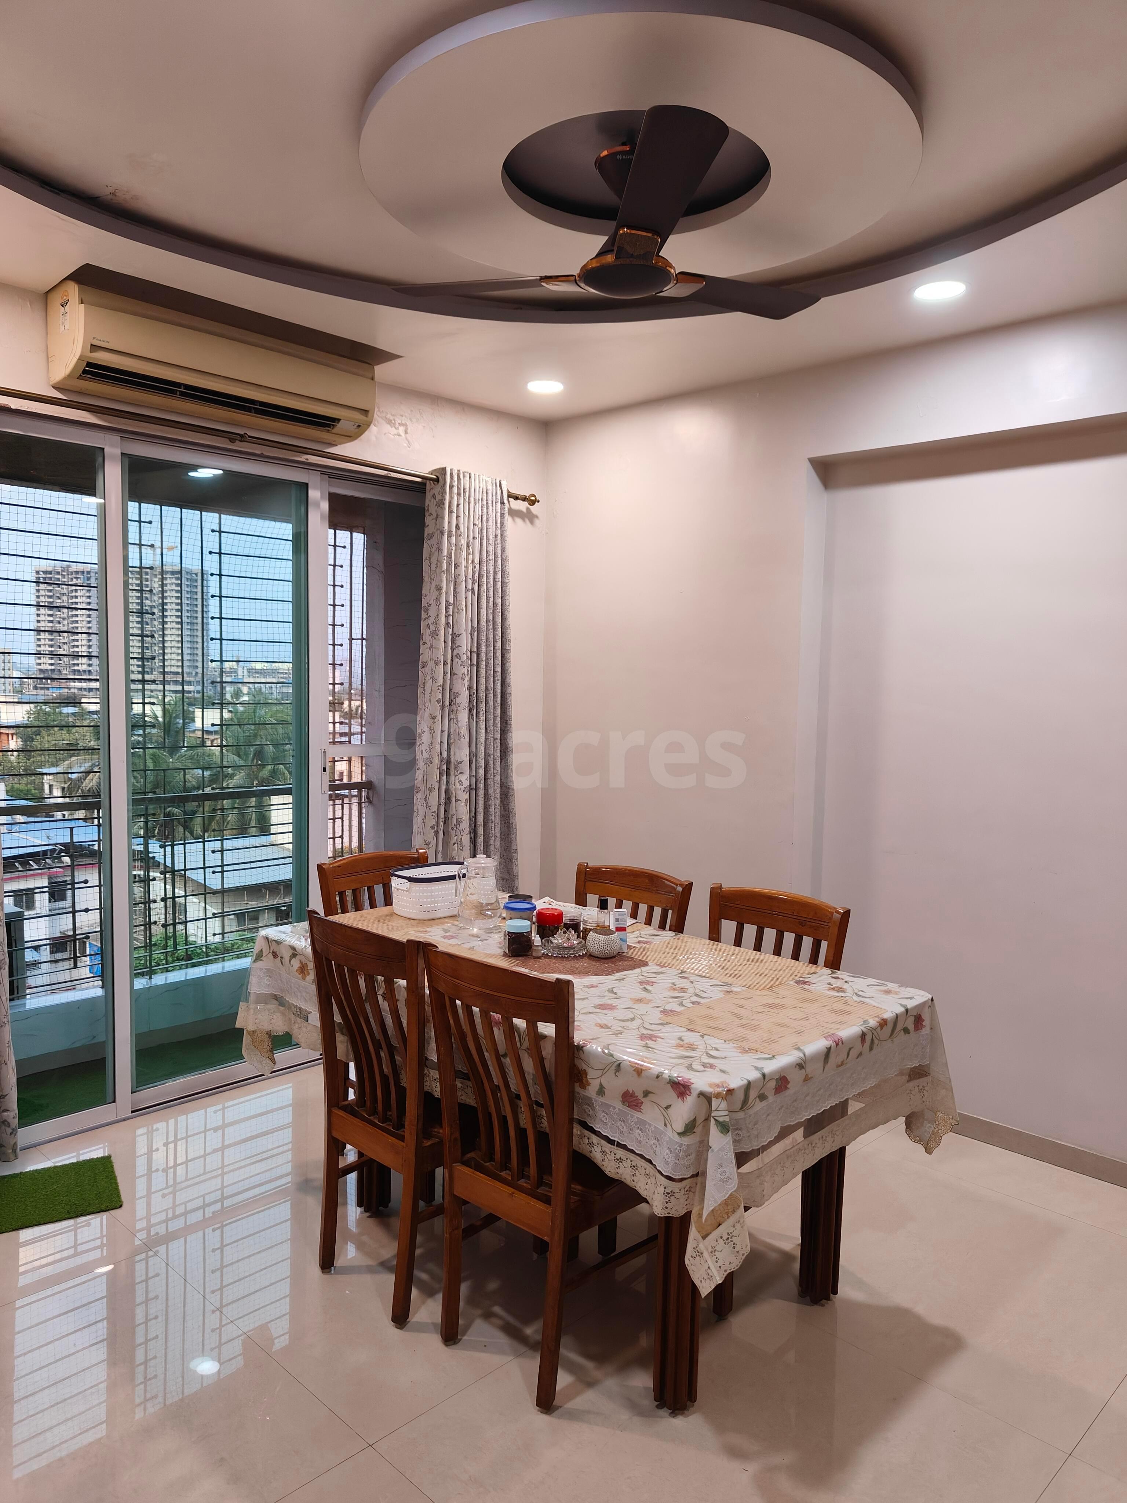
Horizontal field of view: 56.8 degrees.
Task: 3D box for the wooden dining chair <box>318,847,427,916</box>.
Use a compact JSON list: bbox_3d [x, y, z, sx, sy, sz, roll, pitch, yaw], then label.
[{"bbox_3d":[-0.455,0.828,3.313,0.510,0.925,0.430,5,6,44],"label":"wooden dining chair"}]

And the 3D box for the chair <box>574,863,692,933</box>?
[{"bbox_3d":[0.057,0.851,3.123,0.430,0.925,0.510,5,6,44],"label":"chair"}]

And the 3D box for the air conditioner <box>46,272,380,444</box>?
[{"bbox_3d":[-1.136,-1.291,3.535,0.250,0.285,1.065,5,6,44],"label":"air conditioner"}]

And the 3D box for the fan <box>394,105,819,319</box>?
[{"bbox_3d":[0.141,-1.240,2.364,1.130,0.320,1.060,0,4,-7],"label":"fan"}]

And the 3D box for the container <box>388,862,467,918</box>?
[{"bbox_3d":[-0.396,0.437,3.346,0.340,0.125,0.220,-3,6,-41],"label":"container"}]

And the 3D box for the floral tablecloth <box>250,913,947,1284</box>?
[{"bbox_3d":[0.013,0.733,2.775,1.700,0.370,0.980,5,6,44],"label":"floral tablecloth"}]

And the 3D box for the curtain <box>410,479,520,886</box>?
[{"bbox_3d":[-0.402,0.009,4.376,0.142,2.323,0.496,5,6,44],"label":"curtain"}]

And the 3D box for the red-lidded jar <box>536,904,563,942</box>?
[{"bbox_3d":[-0.041,0.485,2.958,0.076,0.098,0.076,1,4,-1],"label":"red-lidded jar"}]

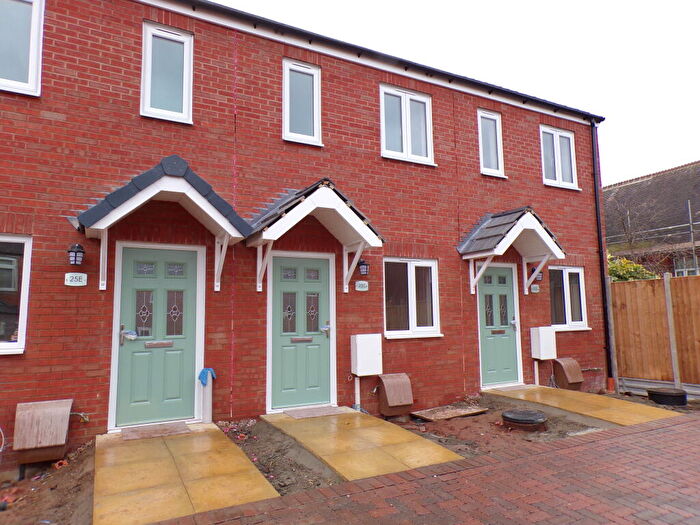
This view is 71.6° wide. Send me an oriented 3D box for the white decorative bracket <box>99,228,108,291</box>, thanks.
[{"bbox_3d":[-2.595,-0.065,5.155,0.070,0.680,0.530,3,-7,-29],"label":"white decorative bracket"}]

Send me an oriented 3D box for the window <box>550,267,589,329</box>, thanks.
[{"bbox_3d":[4.114,0.688,9.120,1.023,1.202,0.100,3,-7,-29],"label":"window"}]

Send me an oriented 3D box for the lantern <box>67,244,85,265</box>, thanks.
[{"bbox_3d":[-2.928,-0.080,5.177,0.165,0.225,0.120,3,-7,-29],"label":"lantern"}]

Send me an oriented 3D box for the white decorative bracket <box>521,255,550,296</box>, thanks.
[{"bbox_3d":[3.235,0.206,8.356,0.070,0.680,0.530,3,-7,-29],"label":"white decorative bracket"}]

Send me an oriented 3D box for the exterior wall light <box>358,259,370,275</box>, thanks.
[{"bbox_3d":[0.217,0.069,6.936,0.165,0.225,0.120,3,-7,-29],"label":"exterior wall light"}]

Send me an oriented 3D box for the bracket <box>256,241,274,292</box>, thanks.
[{"bbox_3d":[-1.043,0.026,6.020,0.070,0.650,0.480,3,-7,-29],"label":"bracket"}]

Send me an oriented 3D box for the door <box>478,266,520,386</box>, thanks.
[{"bbox_3d":[2.498,1.058,8.203,0.830,1.950,0.070,3,-7,-29],"label":"door"}]

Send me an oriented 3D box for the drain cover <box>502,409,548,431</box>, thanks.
[{"bbox_3d":[2.215,1.942,6.010,0.620,0.110,0.620,3,-7,-29],"label":"drain cover"}]

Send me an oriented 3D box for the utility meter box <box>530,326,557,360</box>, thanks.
[{"bbox_3d":[3.408,1.421,8.521,0.410,0.550,0.180,3,-7,-29],"label":"utility meter box"}]

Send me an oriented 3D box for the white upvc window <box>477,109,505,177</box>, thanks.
[{"bbox_3d":[2.483,-2.093,8.559,0.580,1.170,0.080,3,-7,-29],"label":"white upvc window"}]

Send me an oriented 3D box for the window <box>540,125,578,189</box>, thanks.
[{"bbox_3d":[4.070,-2.026,9.416,0.987,1.169,0.100,3,-7,-29],"label":"window"}]

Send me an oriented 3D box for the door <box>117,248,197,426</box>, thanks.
[{"bbox_3d":[-2.195,0.828,5.579,0.830,1.960,0.070,3,-7,-29],"label":"door"}]

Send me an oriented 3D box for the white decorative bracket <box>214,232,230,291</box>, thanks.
[{"bbox_3d":[-1.511,0.003,5.758,0.070,0.650,0.480,3,-7,-29],"label":"white decorative bracket"}]

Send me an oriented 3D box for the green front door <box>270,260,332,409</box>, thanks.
[{"bbox_3d":[-0.645,0.912,6.478,0.833,1.950,0.070,3,-7,-29],"label":"green front door"}]

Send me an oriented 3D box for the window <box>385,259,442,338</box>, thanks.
[{"bbox_3d":[0.959,0.541,7.388,1.022,1.202,0.100,3,-7,-29],"label":"window"}]

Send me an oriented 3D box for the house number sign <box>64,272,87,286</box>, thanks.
[{"bbox_3d":[-2.933,0.185,5.202,0.210,0.130,0.015,3,-7,-29],"label":"house number sign"}]

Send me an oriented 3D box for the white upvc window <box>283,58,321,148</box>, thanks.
[{"bbox_3d":[-0.667,-2.247,6.815,0.584,1.169,0.100,3,-7,-29],"label":"white upvc window"}]

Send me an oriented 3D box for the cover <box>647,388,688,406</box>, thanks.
[{"bbox_3d":[4.906,2.097,7.514,0.530,0.150,0.530,3,-7,-29],"label":"cover"}]

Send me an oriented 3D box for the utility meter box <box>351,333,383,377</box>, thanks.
[{"bbox_3d":[0.237,1.289,6.765,0.405,0.550,0.190,3,-7,-29],"label":"utility meter box"}]

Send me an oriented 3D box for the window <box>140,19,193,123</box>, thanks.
[{"bbox_3d":[-2.232,-2.319,5.956,0.585,1.169,0.100,3,-7,-29],"label":"window"}]

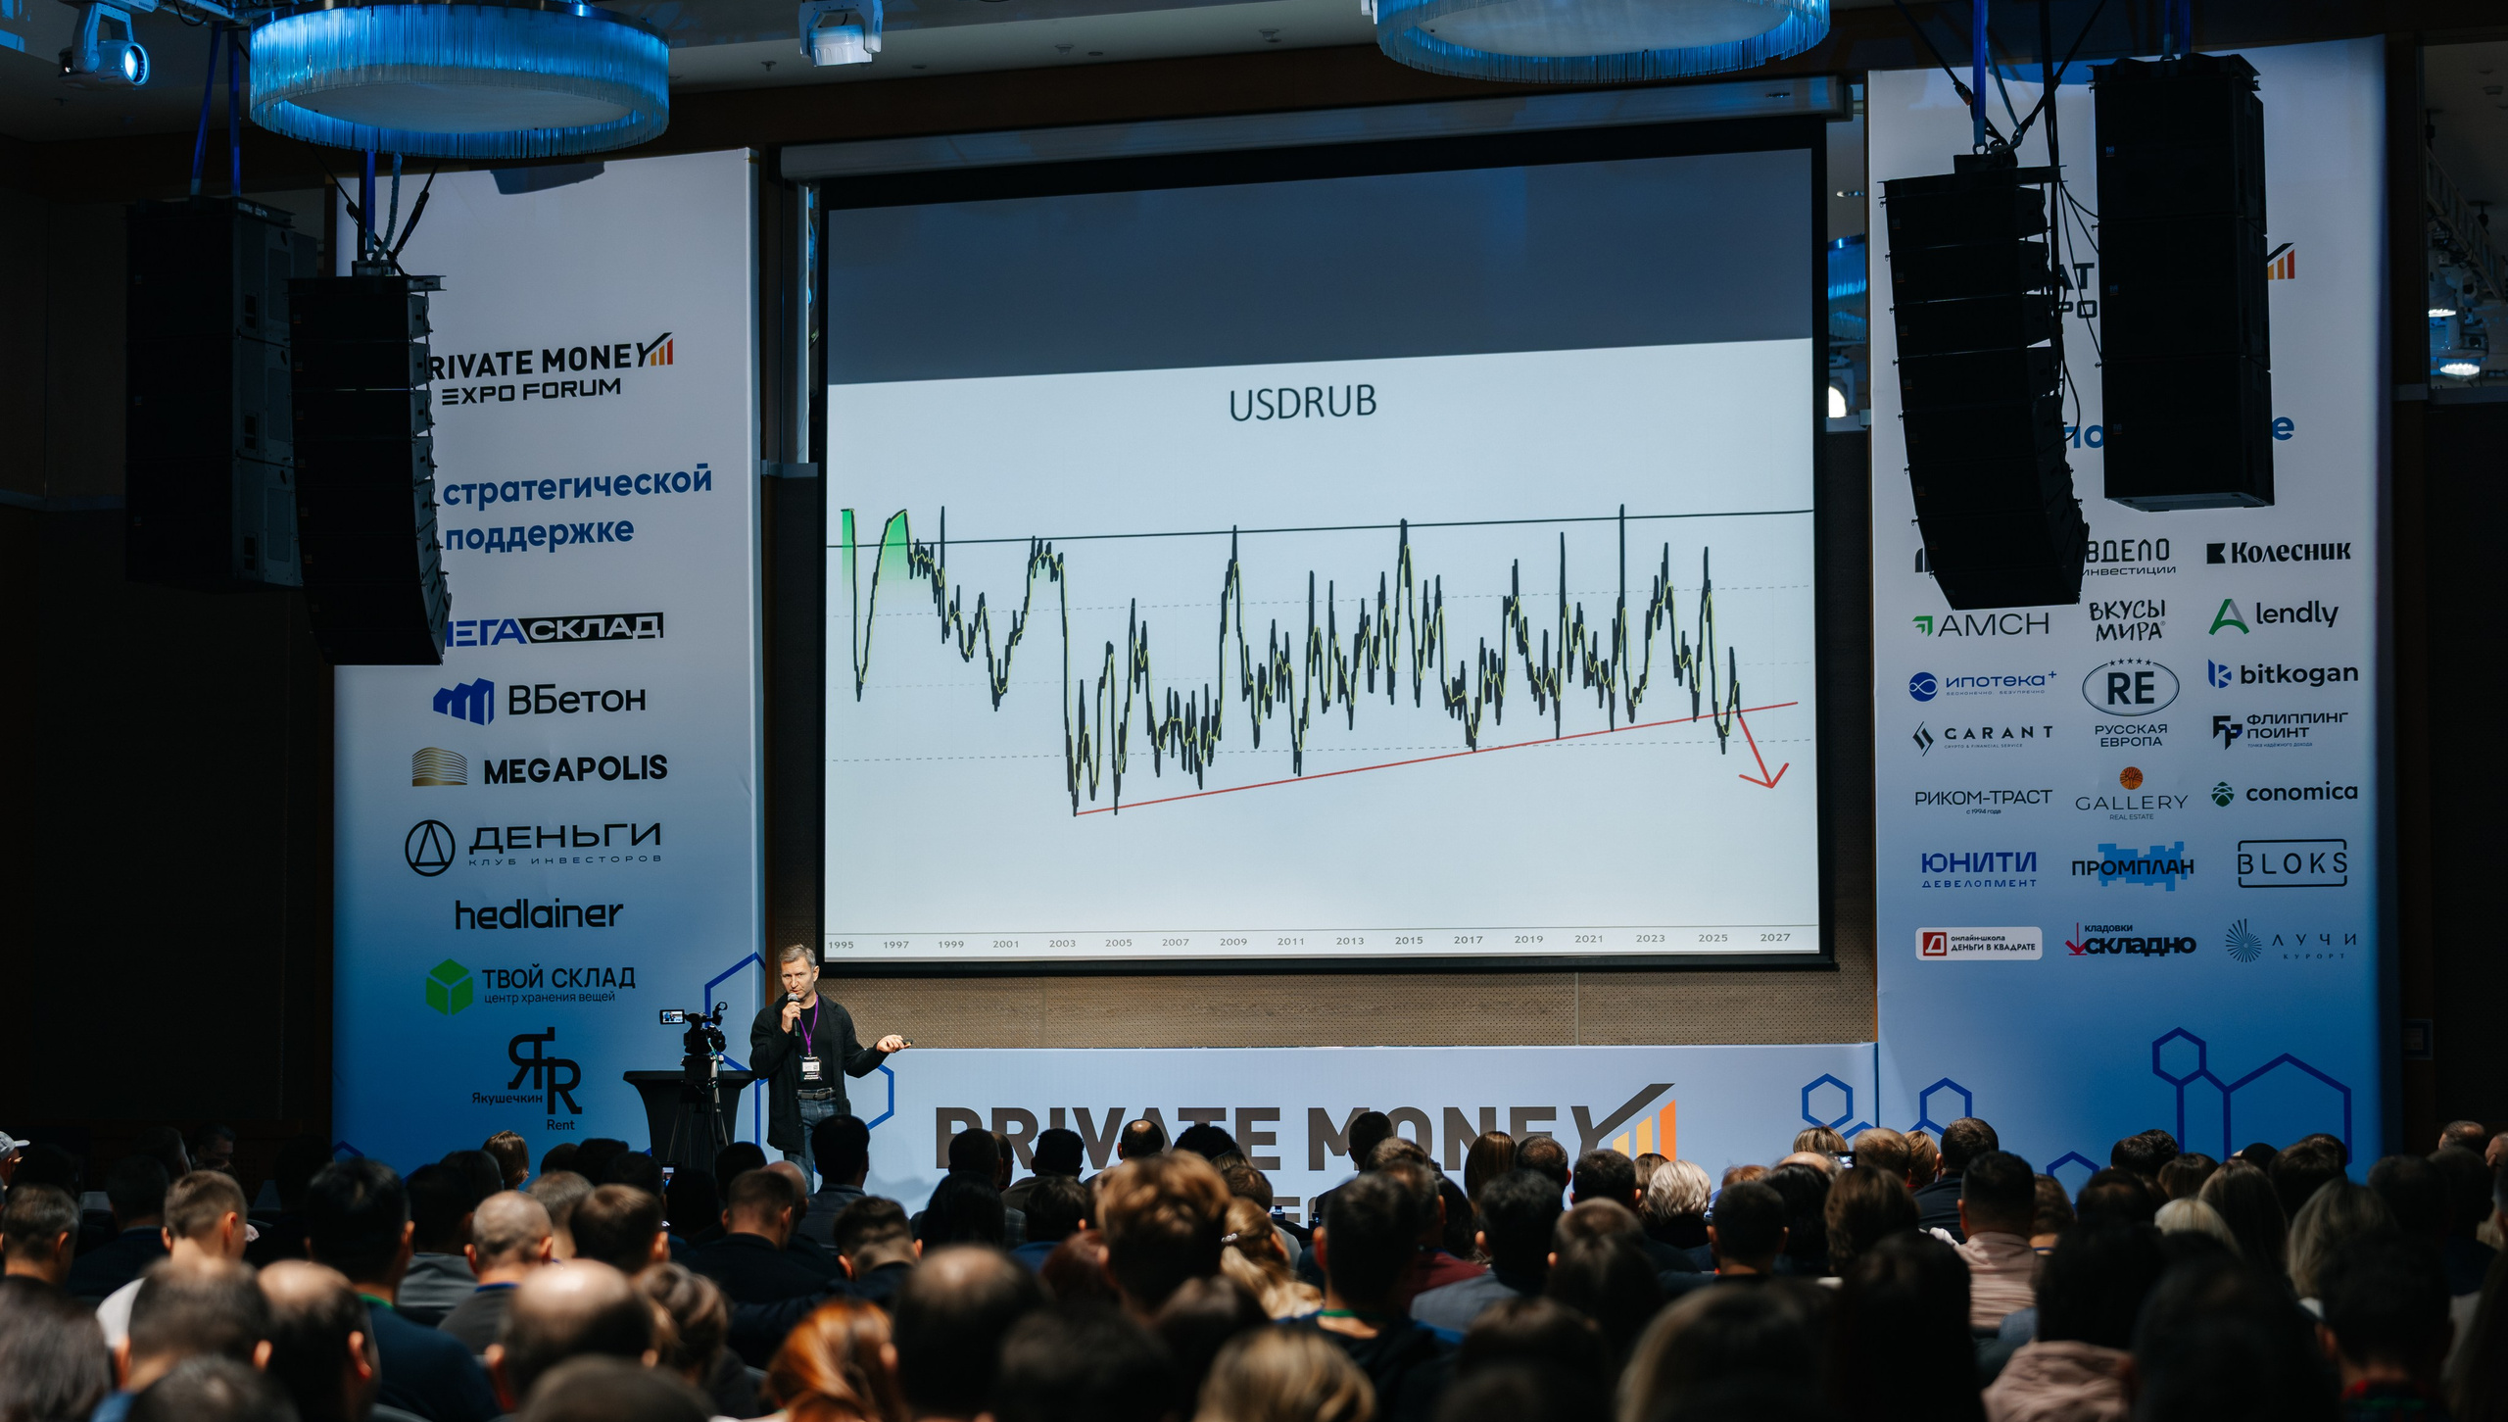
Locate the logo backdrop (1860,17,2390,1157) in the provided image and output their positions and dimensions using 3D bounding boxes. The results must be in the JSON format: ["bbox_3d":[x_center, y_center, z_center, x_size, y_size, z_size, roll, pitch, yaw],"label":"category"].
[{"bbox_3d":[4.055,-0.171,22.477,2.381,5.743,0.100,-2,-4,18],"label":"logo backdrop"}]

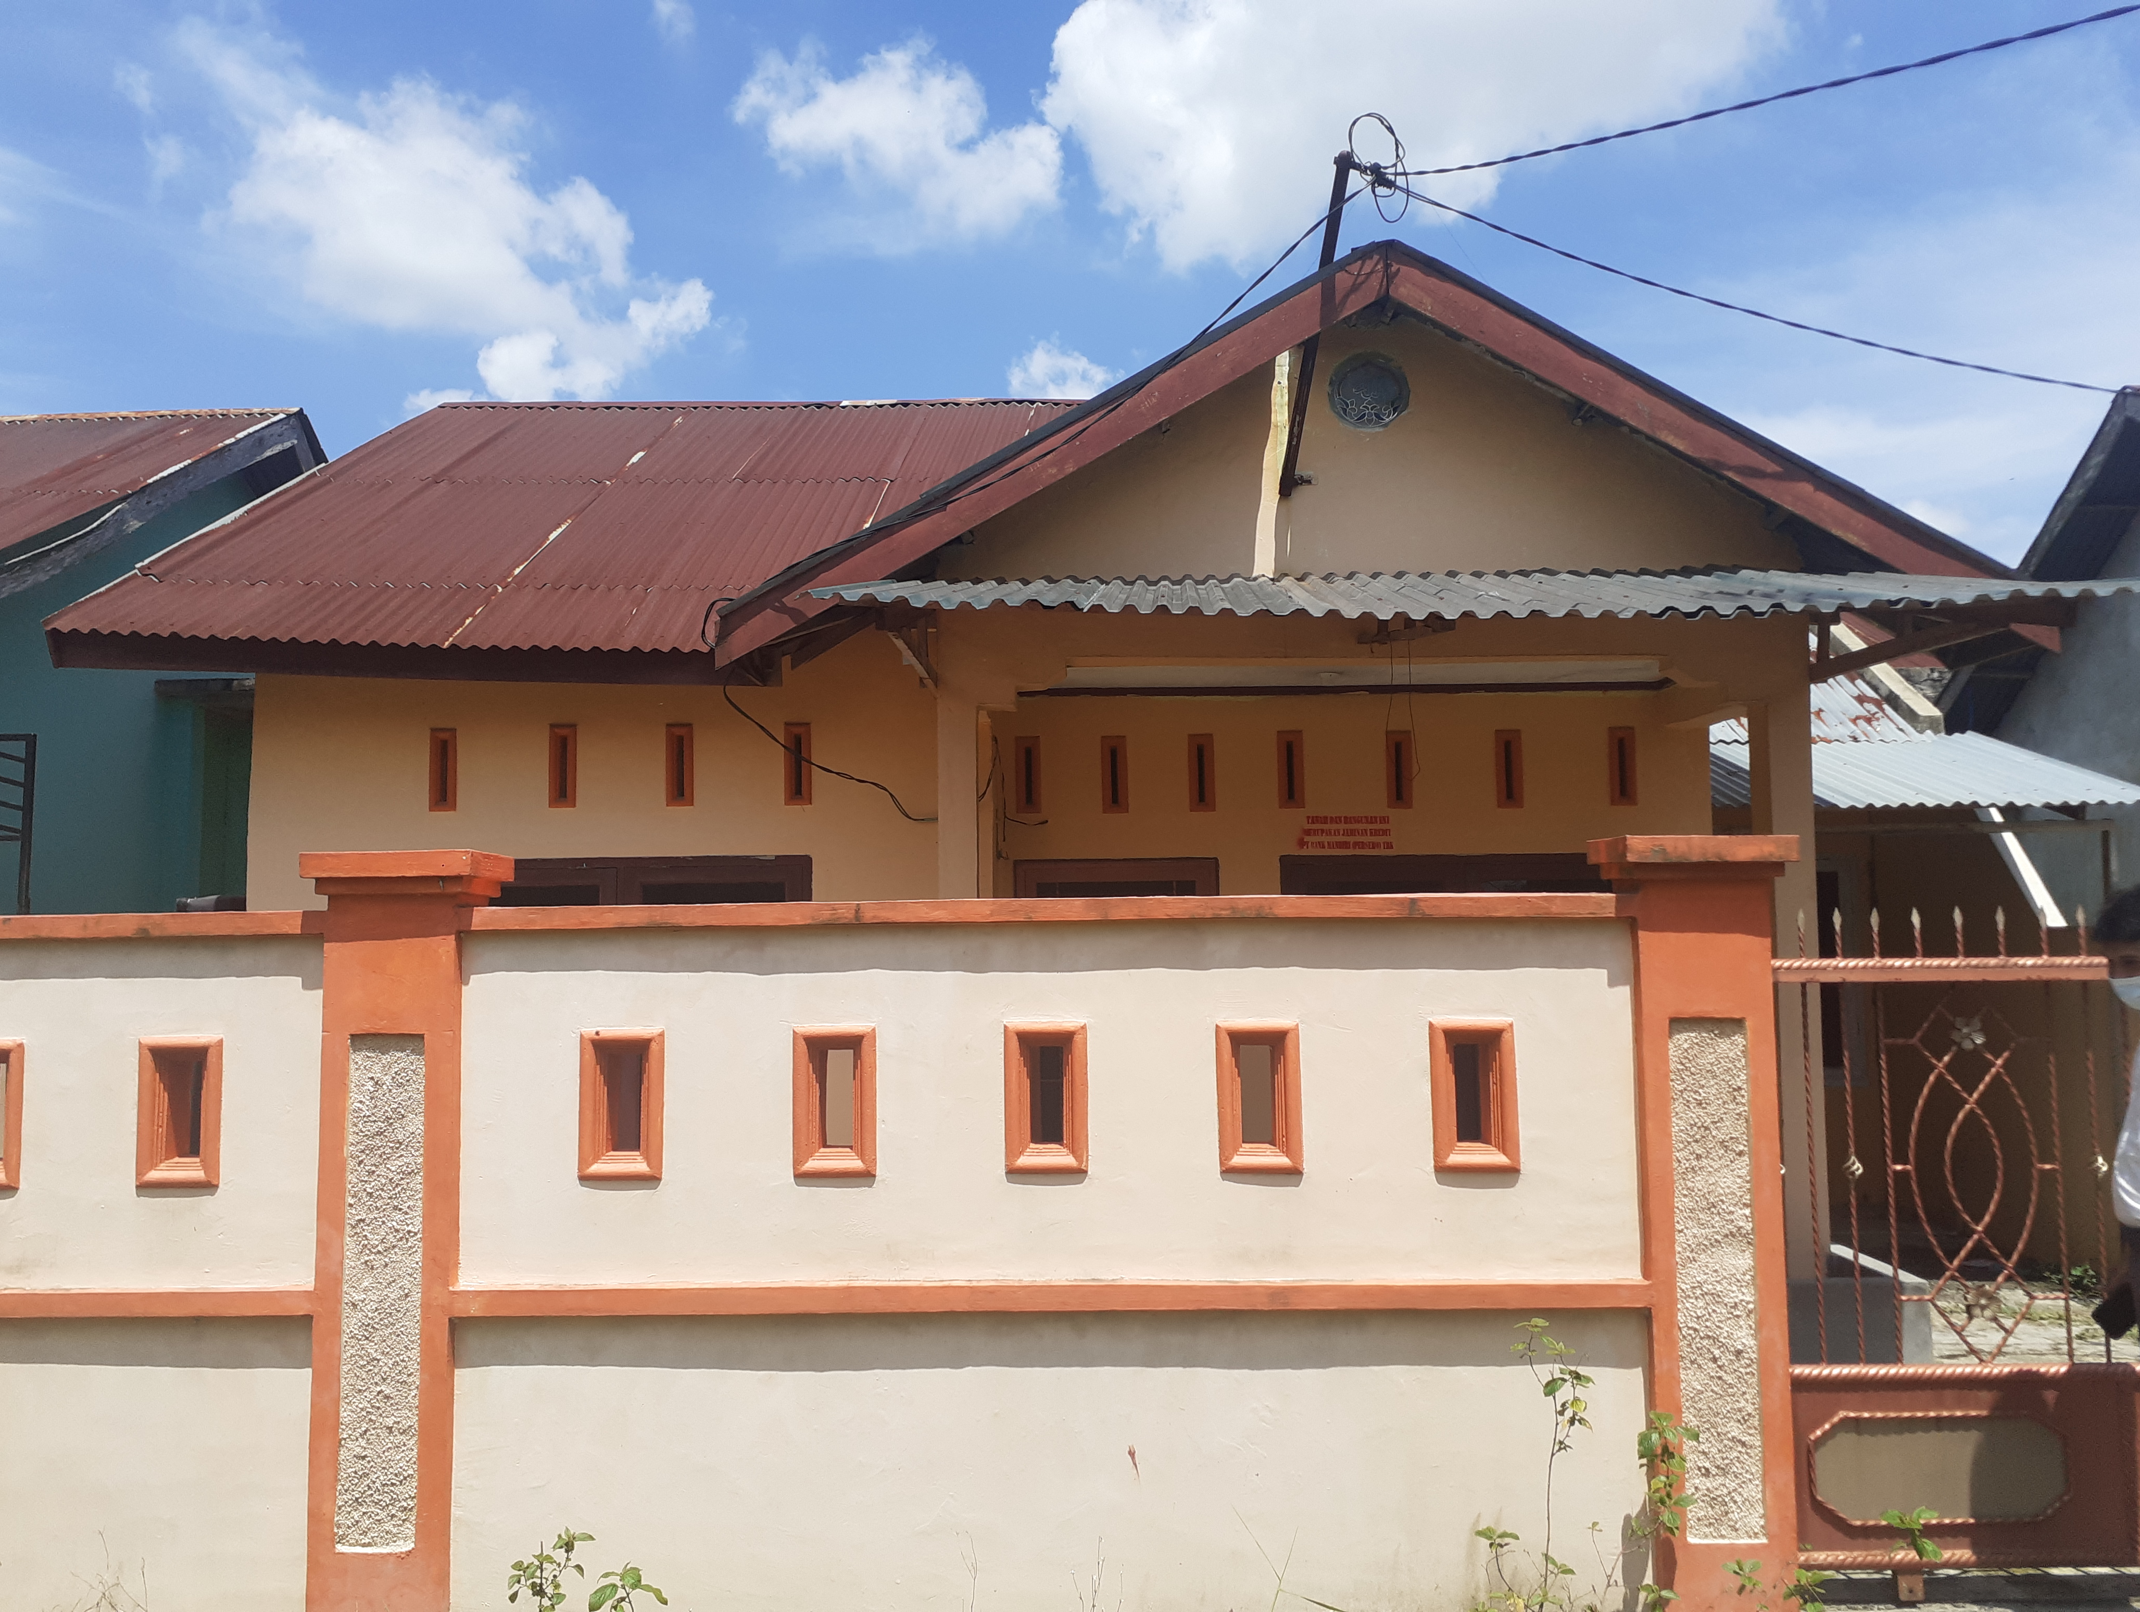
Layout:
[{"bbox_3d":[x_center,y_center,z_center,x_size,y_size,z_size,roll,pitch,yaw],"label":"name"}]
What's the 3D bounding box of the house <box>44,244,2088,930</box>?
[{"bbox_3d":[-0.093,-0.044,9.331,7.480,4.780,7.200,-1,-4,1],"label":"house"}]

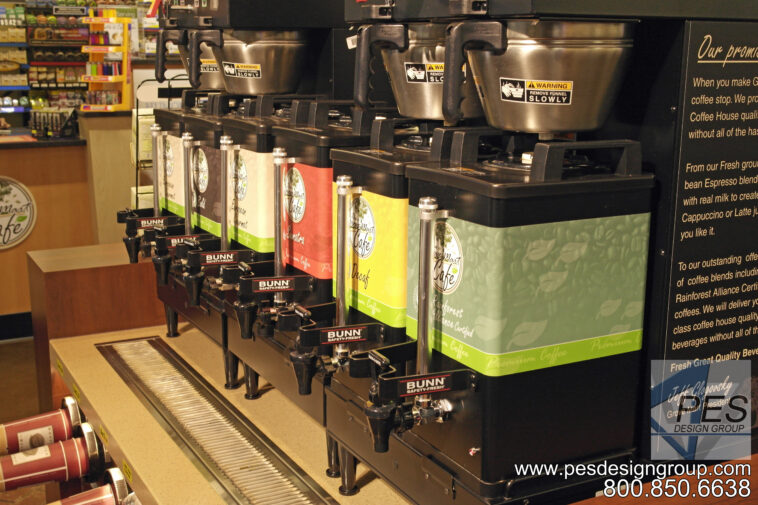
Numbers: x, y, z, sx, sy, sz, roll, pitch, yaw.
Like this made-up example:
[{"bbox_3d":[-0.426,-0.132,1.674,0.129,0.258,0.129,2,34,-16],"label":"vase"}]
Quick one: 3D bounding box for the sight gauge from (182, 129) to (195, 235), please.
[{"bbox_3d":[-0.406,-0.130,2.066,0.024,0.250,0.024,-6,14,-28],"label":"sight gauge"}]

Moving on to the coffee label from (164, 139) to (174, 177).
[{"bbox_3d":[-0.490,-0.220,2.271,0.004,0.087,0.077,-6,14,-28],"label":"coffee label"}]

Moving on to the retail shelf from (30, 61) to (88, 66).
[{"bbox_3d":[-2.071,-1.232,6.294,0.400,0.040,0.200,-6,15,-29],"label":"retail shelf"}]

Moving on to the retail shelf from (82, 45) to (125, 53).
[{"bbox_3d":[-1.402,-1.044,4.972,0.180,0.036,0.190,3,13,8],"label":"retail shelf"}]

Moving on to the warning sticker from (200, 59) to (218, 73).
[{"bbox_3d":[-0.392,-0.419,2.166,0.092,0.028,0.013,8,32,27],"label":"warning sticker"}]

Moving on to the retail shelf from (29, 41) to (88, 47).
[{"bbox_3d":[-2.175,-1.404,6.503,0.385,0.038,0.250,-6,14,-28],"label":"retail shelf"}]

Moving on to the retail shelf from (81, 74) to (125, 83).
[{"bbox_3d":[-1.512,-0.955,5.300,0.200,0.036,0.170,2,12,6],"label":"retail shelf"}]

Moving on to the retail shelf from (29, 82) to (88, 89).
[{"bbox_3d":[-2.077,-1.092,6.294,0.400,0.040,0.200,-6,15,-29],"label":"retail shelf"}]

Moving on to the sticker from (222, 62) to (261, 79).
[{"bbox_3d":[-0.284,-0.375,1.999,0.090,0.029,0.014,6,30,22],"label":"sticker"}]

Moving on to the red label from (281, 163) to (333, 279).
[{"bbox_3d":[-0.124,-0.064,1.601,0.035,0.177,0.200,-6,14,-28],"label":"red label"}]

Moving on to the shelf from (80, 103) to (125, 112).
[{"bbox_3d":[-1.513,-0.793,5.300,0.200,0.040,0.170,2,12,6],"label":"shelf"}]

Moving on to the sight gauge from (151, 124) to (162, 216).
[{"bbox_3d":[-0.512,-0.172,2.231,0.024,0.250,0.024,-6,15,-29],"label":"sight gauge"}]

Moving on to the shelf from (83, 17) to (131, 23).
[{"bbox_3d":[-1.402,-1.191,4.972,0.180,0.032,0.190,3,13,8],"label":"shelf"}]

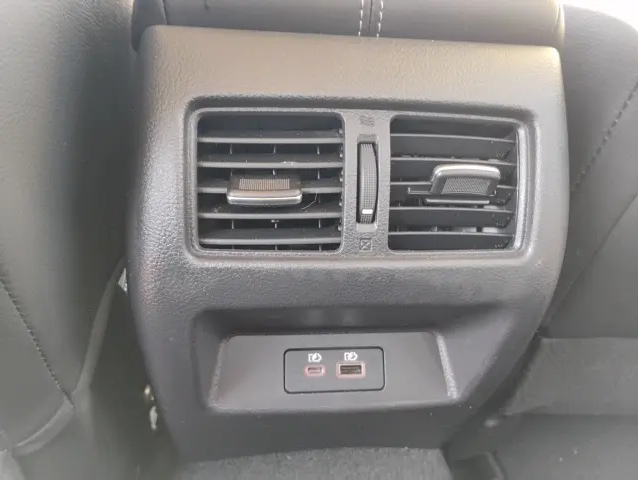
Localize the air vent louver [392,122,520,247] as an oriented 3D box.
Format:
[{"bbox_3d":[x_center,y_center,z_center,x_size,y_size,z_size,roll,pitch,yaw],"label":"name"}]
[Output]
[{"bbox_3d":[0.075,-0.031,0.294,0.077,0.073,0.028,0,6,-8],"label":"air vent louver"}]

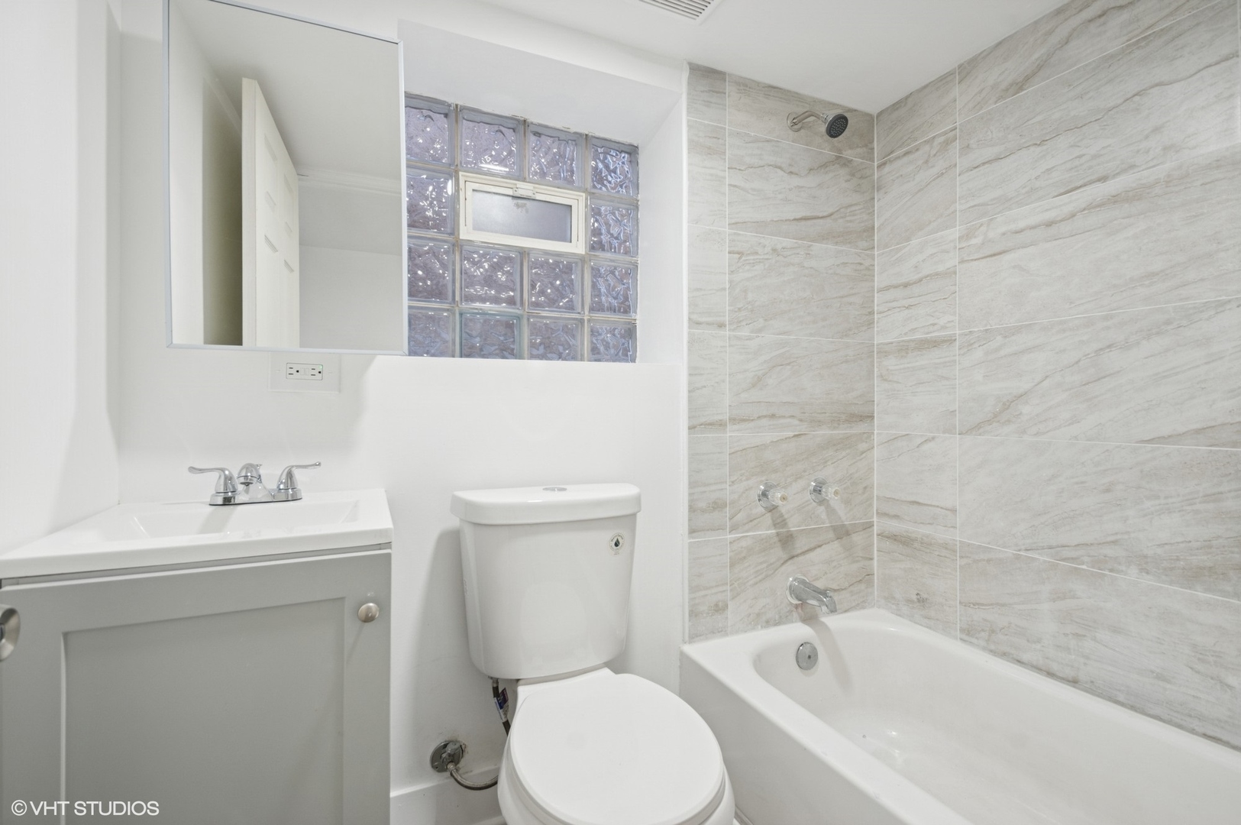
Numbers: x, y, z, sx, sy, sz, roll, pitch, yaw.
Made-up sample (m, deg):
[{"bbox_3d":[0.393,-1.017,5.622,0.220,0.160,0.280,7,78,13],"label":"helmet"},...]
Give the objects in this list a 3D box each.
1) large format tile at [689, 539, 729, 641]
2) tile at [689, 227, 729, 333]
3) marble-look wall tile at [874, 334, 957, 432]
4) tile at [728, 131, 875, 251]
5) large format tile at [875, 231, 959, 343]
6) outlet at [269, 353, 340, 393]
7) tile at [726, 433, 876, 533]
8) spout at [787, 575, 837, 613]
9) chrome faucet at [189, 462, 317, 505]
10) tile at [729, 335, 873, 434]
[{"bbox_3d":[0.256,0.518,1.511,0.131,0.290,0.010,0,0,-22],"label":"large format tile"},{"bbox_3d":[0.255,-0.385,1.509,0.131,0.301,0.010,0,0,-22],"label":"tile"},{"bbox_3d":[0.929,-0.084,1.632,0.010,0.301,0.264,0,0,-28],"label":"marble-look wall tile"},{"bbox_3d":[0.588,-0.689,1.642,0.584,0.301,0.010,0,0,-22],"label":"tile"},{"bbox_3d":[0.929,-0.387,1.631,0.010,0.301,0.264,0,0,-28],"label":"large format tile"},{"bbox_3d":[-0.686,-0.088,1.125,0.133,0.089,0.010,0,0,-22],"label":"outlet"},{"bbox_3d":[0.599,0.221,1.670,0.598,0.303,0.010,0,1,-22],"label":"tile"},{"bbox_3d":[0.595,0.565,1.592,0.074,0.083,0.138,0,1,-22],"label":"spout"},{"bbox_3d":[-0.721,0.140,1.021,0.222,0.080,0.130,0,1,-22],"label":"chrome faucet"},{"bbox_3d":[0.598,-0.085,1.666,0.598,0.303,0.010,0,1,-22],"label":"tile"}]

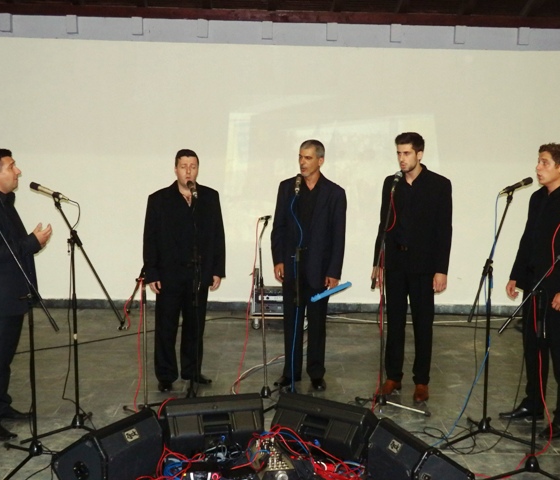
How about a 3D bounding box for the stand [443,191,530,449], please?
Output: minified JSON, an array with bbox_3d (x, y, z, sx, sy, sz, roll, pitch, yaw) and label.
[{"bbox_3d":[1.275,0.456,5.110,0.600,1.530,0.530,0,7,-7],"label":"stand"}]

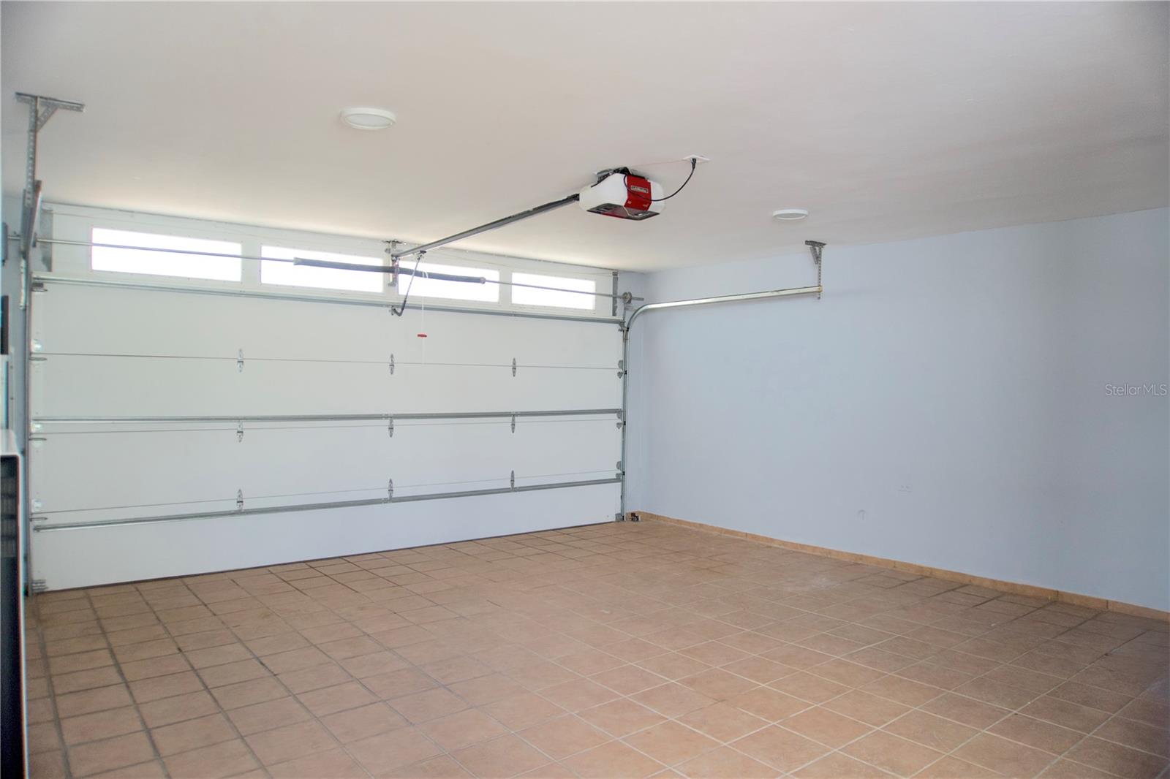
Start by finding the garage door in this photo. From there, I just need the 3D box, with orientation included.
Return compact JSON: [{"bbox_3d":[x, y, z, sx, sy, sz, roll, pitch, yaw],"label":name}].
[{"bbox_3d":[-1.620,0.195,6.528,4.950,2.300,0.110,0,0,-37],"label":"garage door"}]

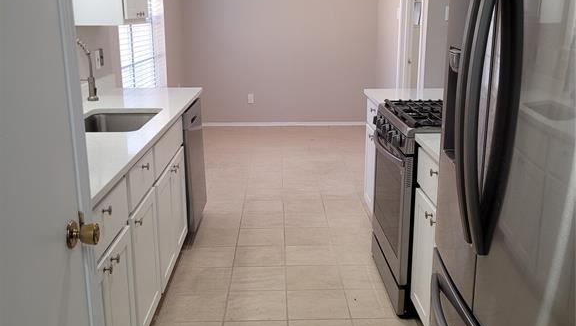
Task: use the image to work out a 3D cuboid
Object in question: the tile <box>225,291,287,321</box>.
[{"bbox_3d":[-0.156,0.724,2.906,0.302,0.012,0.302,-1,15,-1],"label":"tile"}]

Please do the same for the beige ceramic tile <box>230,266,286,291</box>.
[{"bbox_3d":[-0.161,0.642,3.179,0.301,0.012,0.300,-1,15,-1],"label":"beige ceramic tile"}]

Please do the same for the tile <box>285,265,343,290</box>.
[{"bbox_3d":[0.143,0.639,3.185,0.301,0.012,0.300,-1,15,-1],"label":"tile"}]

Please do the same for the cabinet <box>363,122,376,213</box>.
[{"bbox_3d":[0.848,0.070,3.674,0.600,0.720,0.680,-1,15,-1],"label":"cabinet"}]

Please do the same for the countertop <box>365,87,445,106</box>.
[{"bbox_3d":[0.845,-0.395,3.584,0.635,0.036,0.725,-1,15,-1],"label":"countertop"}]

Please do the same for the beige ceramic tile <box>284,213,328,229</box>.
[{"bbox_3d":[0.125,0.407,4.073,0.299,0.010,0.299,-1,15,-1],"label":"beige ceramic tile"}]

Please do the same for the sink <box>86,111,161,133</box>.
[{"bbox_3d":[-0.877,-0.090,2.906,0.430,0.230,0.680,-1,15,-1],"label":"sink"}]

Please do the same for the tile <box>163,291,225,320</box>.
[{"bbox_3d":[-0.458,0.722,2.882,0.299,0.010,0.299,-1,15,-1],"label":"tile"}]

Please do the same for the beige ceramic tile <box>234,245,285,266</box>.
[{"bbox_3d":[-0.167,0.565,3.478,0.299,0.010,0.299,-1,15,-1],"label":"beige ceramic tile"}]

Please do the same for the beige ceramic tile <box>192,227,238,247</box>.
[{"bbox_3d":[-0.476,0.492,3.761,0.301,0.012,0.300,-1,15,-1],"label":"beige ceramic tile"}]

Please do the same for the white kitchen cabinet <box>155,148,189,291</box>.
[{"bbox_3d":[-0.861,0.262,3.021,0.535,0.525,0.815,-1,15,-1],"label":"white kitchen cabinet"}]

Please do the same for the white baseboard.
[{"bbox_3d":[-0.059,-0.498,7.454,2.300,0.065,0.016,-1,15,-1],"label":"white baseboard"}]

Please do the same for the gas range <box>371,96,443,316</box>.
[{"bbox_3d":[0.806,0.191,3.008,0.680,0.935,0.760,-1,15,-1],"label":"gas range"}]

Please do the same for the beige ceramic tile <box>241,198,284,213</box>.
[{"bbox_3d":[-0.184,0.335,4.363,0.299,0.010,0.299,-1,15,-1],"label":"beige ceramic tile"}]

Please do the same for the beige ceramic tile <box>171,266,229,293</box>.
[{"bbox_3d":[-0.467,0.648,3.190,0.302,0.010,0.302,-1,15,-1],"label":"beige ceramic tile"}]

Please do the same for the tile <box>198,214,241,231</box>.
[{"bbox_3d":[-0.484,0.416,4.074,0.302,0.010,0.302,-1,15,-1],"label":"tile"}]

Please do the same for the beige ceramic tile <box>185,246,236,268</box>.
[{"bbox_3d":[-0.472,0.571,3.485,0.302,0.010,0.302,-1,15,-1],"label":"beige ceramic tile"}]

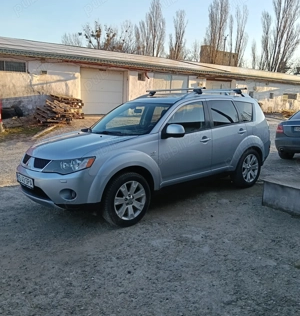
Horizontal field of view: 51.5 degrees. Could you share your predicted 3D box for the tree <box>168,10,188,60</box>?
[{"bbox_3d":[4.766,-17.349,54.554,3.410,16.260,3.410,2,11,5],"label":"tree"}]

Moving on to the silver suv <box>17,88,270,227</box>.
[{"bbox_3d":[0.230,-0.287,5.201,4.650,1.740,1.840,-9,14,-40],"label":"silver suv"}]

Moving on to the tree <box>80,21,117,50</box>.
[{"bbox_3d":[-6.523,-11.904,39.979,4.520,10.610,4.520,-1,11,-9],"label":"tree"}]

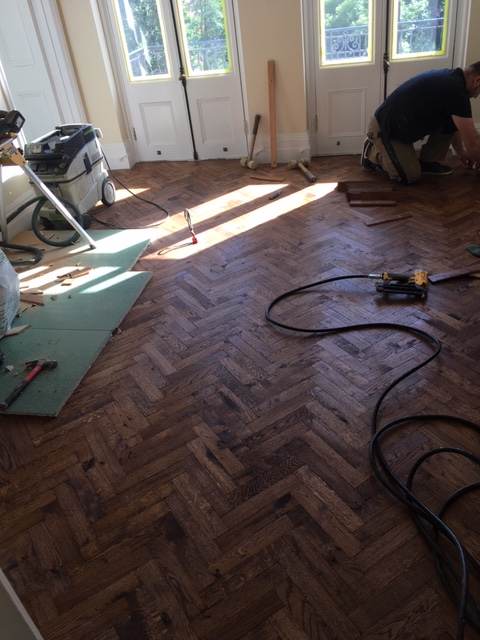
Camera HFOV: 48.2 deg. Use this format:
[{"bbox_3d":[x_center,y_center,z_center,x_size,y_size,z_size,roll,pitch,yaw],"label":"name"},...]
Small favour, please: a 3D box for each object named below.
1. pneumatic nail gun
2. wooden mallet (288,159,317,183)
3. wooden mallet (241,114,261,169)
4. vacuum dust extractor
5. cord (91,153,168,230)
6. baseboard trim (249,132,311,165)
[{"bbox_3d":[0.751,-0.166,2.545,0.276,0.070,0.200,3,33,16],"label":"pneumatic nail gun"},{"bbox_3d":[0.518,-1.180,4.235,0.138,0.072,0.475,-11,34,-6],"label":"wooden mallet"},{"bbox_3d":[0.112,-1.494,4.490,0.072,0.438,0.138,-4,27,-37],"label":"wooden mallet"},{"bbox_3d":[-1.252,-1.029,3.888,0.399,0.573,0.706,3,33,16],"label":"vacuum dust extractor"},{"bbox_3d":[-0.797,-0.958,3.869,0.645,0.368,0.655,3,33,16],"label":"cord"},{"bbox_3d":[0.324,-1.452,4.526,0.522,0.256,0.036,3,33,16],"label":"baseboard trim"}]

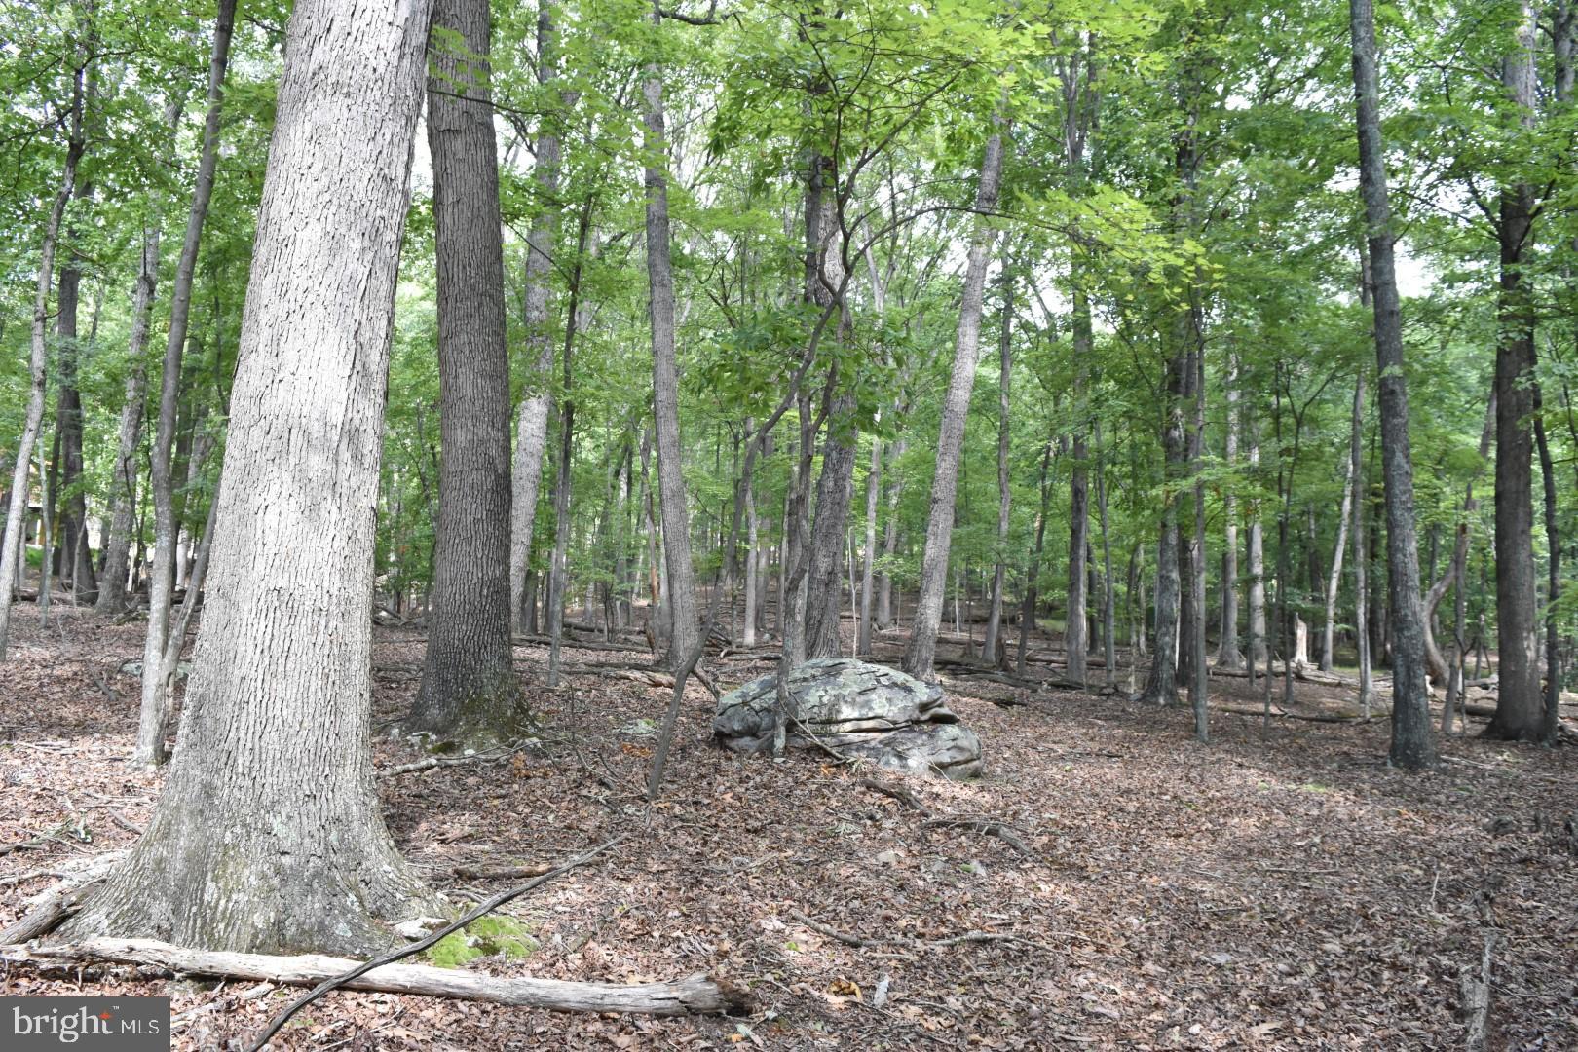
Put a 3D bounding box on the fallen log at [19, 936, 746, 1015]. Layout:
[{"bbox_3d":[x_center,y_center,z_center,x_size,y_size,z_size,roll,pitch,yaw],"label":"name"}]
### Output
[{"bbox_3d":[-1.434,1.547,4.084,2.595,0.150,0.180,2,-2,2],"label":"fallen log"}]

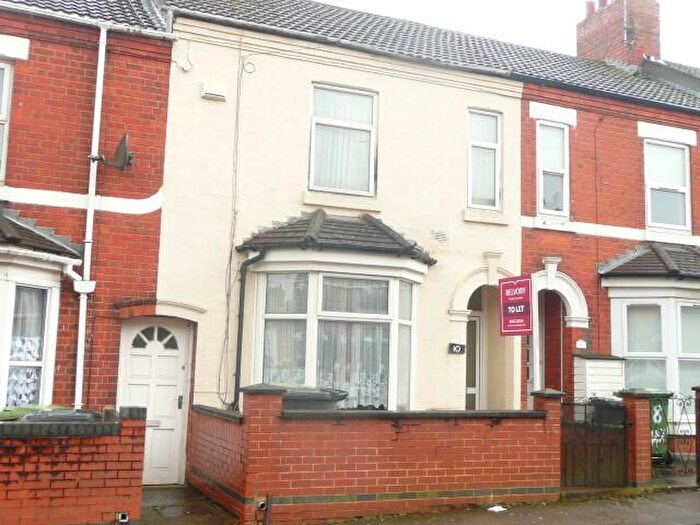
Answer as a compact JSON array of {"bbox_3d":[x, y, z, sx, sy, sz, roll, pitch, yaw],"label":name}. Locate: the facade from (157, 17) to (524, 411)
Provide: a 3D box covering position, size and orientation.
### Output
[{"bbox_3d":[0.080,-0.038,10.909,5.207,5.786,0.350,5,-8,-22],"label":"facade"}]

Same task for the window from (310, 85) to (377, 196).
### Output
[{"bbox_3d":[-0.086,-1.662,11.034,0.967,1.493,0.090,5,-8,-22],"label":"window"}]

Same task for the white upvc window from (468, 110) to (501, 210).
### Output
[{"bbox_3d":[1.967,-1.493,11.869,0.568,1.453,0.090,5,-8,-22],"label":"white upvc window"}]

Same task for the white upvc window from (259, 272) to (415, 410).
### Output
[{"bbox_3d":[-0.066,1.062,10.264,2.220,1.770,0.580,5,-8,-22],"label":"white upvc window"}]

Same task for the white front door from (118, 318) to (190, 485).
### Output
[{"bbox_3d":[-2.385,1.677,9.813,0.880,2.000,0.080,5,-8,-22],"label":"white front door"}]

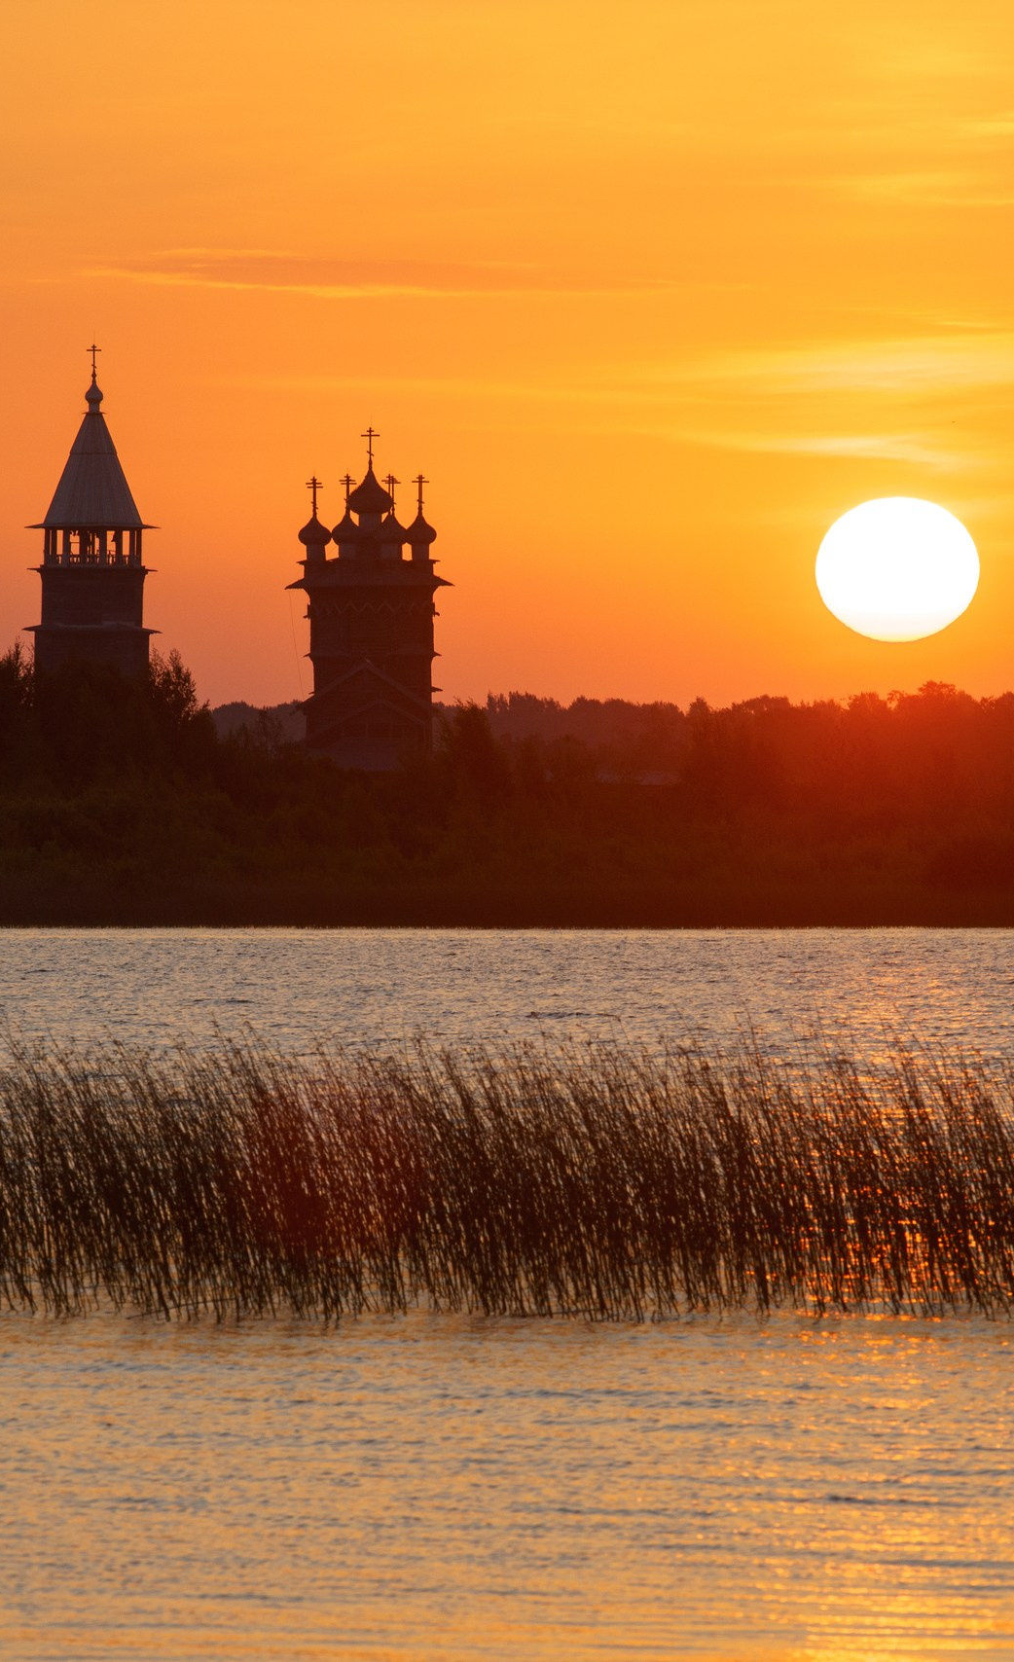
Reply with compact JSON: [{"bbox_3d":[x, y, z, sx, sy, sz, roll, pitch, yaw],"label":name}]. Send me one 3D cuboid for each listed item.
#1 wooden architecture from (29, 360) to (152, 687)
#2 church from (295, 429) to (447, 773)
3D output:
[{"bbox_3d":[-29.300,-19.400,985.000,8.700,30.000,8.700,0,0,9],"label":"wooden architecture"},{"bbox_3d":[-9.800,-15.600,987.000,11.500,26.300,26.000,0,0,2],"label":"church"}]

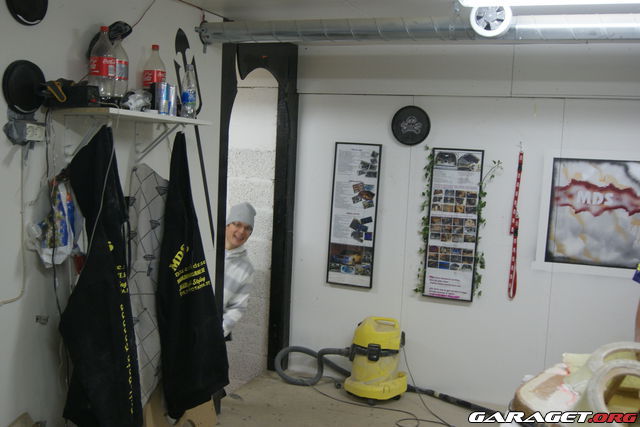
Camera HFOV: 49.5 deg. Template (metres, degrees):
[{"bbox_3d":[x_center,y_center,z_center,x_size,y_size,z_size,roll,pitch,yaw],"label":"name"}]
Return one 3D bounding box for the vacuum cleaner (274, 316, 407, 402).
[{"bbox_3d":[0.149,0.865,4.346,0.810,0.500,0.390,4,5,12],"label":"vacuum cleaner"}]

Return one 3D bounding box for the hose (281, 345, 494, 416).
[{"bbox_3d":[0.412,1.001,4.315,1.410,0.260,0.290,5,5,21],"label":"hose"}]

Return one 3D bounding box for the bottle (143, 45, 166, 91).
[{"bbox_3d":[-0.725,-0.582,3.052,0.098,0.318,0.098,5,5,21],"label":"bottle"}]

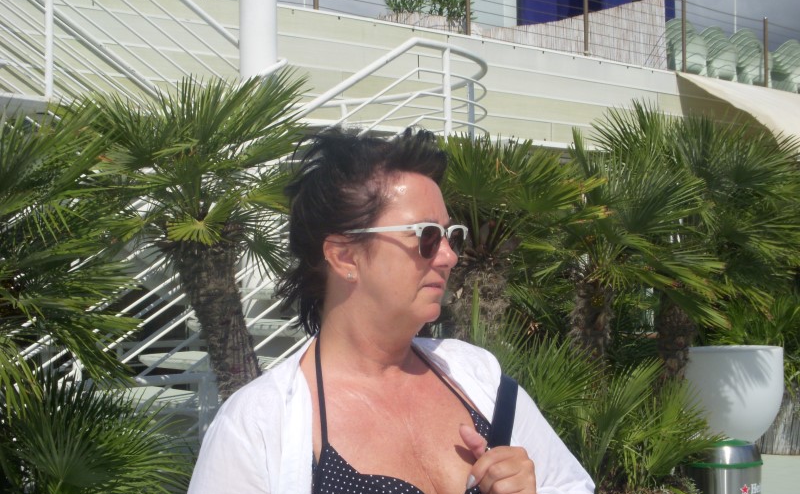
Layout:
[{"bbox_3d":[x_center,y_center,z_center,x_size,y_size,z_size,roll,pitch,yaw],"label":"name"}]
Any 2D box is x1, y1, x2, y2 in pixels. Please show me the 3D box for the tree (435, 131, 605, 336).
[{"bbox_3d":[0.380,0.350,6.000,1.120,1.800,1.100,0,0,0],"label":"tree"}]

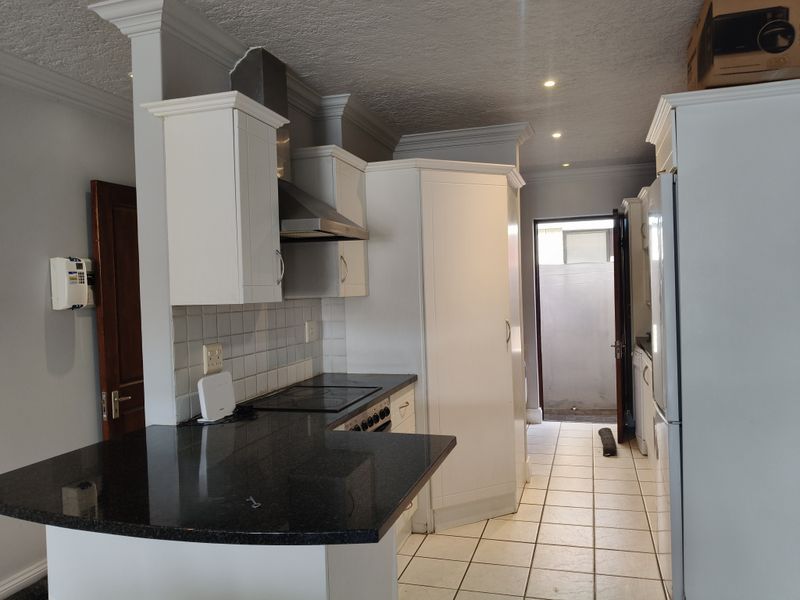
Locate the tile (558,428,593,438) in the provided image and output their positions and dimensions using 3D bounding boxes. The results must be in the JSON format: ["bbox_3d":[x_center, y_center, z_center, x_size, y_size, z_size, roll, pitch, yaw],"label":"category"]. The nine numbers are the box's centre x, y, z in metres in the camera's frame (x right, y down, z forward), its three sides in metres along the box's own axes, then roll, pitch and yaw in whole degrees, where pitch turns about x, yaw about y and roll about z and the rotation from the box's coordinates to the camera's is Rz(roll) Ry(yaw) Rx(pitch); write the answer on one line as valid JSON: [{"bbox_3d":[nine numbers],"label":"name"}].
[{"bbox_3d":[1.674,1.285,5.709,0.298,0.010,0.298,-2,0,18],"label":"tile"}]

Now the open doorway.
[{"bbox_3d":[1.836,0.203,6.197,0.820,2.090,0.130,-2,1,18],"label":"open doorway"}]

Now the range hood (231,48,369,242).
[{"bbox_3d":[-0.491,-0.721,2.858,0.485,0.865,0.585,-2,1,18],"label":"range hood"}]

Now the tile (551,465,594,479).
[{"bbox_3d":[1.306,1.308,4.550,0.298,0.010,0.298,-2,0,18],"label":"tile"}]

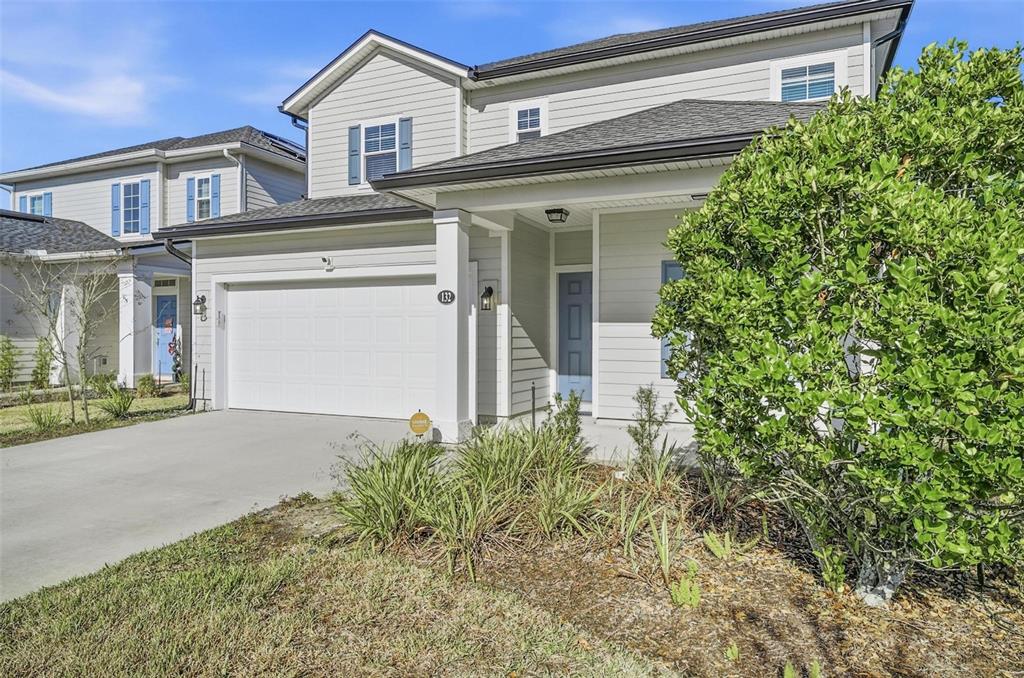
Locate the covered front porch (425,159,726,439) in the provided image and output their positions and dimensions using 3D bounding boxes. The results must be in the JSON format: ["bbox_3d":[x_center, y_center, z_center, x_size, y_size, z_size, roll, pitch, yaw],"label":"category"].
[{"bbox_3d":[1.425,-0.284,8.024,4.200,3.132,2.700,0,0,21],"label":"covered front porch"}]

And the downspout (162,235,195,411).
[{"bbox_3d":[-6.133,-0.250,11.112,0.100,3.140,0.520,0,0,21],"label":"downspout"}]

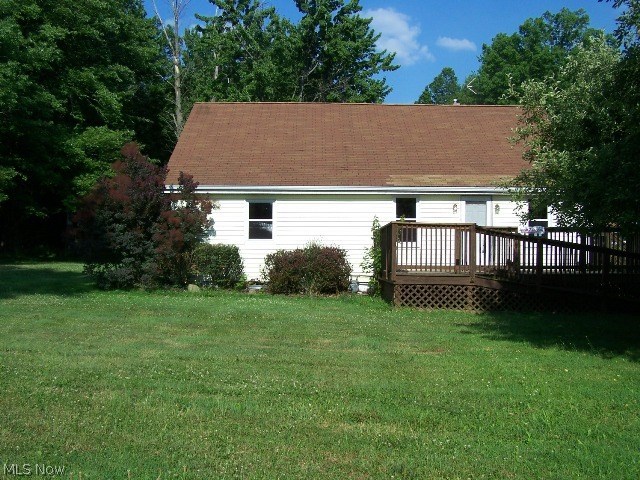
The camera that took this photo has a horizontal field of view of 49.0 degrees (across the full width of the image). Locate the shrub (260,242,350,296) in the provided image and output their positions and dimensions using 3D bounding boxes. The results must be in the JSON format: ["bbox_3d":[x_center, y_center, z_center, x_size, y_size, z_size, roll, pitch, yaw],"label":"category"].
[{"bbox_3d":[-0.350,0.700,18.350,2.250,1.280,1.600,0,-2,-1],"label":"shrub"}]

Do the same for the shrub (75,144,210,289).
[{"bbox_3d":[-4.720,-0.670,18.700,3.750,3.900,3.400,0,-2,0],"label":"shrub"}]

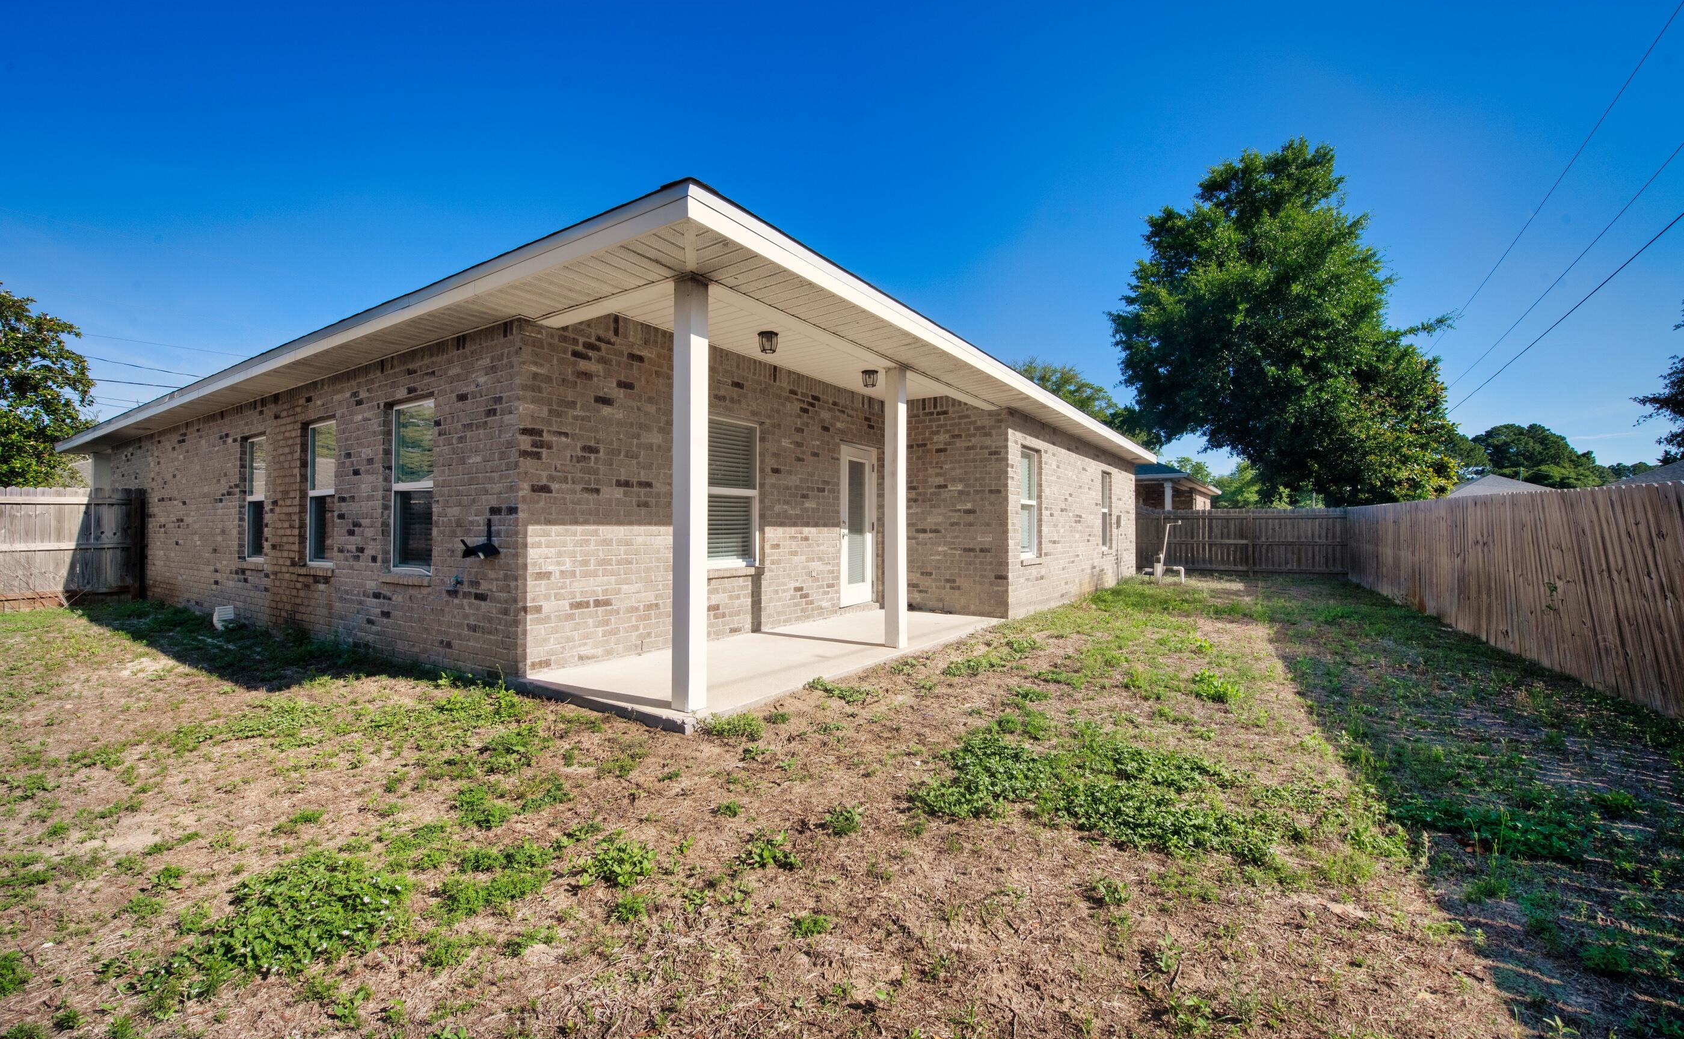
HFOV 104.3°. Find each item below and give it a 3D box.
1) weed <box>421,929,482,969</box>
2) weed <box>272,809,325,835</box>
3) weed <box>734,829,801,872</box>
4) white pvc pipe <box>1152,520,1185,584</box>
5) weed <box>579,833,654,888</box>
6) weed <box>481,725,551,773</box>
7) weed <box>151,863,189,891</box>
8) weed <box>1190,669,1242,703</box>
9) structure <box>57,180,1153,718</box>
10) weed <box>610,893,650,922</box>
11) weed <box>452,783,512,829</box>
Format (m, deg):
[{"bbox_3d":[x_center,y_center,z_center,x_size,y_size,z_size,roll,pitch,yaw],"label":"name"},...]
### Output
[{"bbox_3d":[-1.157,1.278,1.948,0.158,0.065,0.150,0,-1,-31],"label":"weed"},{"bbox_3d":[-2.281,1.269,2.749,0.177,0.059,0.142,1,-1,-40],"label":"weed"},{"bbox_3d":[-0.278,1.247,2.473,0.251,0.101,0.239,0,-1,-6],"label":"weed"},{"bbox_3d":[6.787,0.676,13.593,0.616,1.325,0.250,0,-1,27],"label":"white pvc pipe"},{"bbox_3d":[-0.802,1.230,2.355,0.258,0.142,0.245,0,-1,-19],"label":"weed"},{"bbox_3d":[-1.671,1.175,3.361,0.313,0.202,0.407,0,-1,-26],"label":"weed"},{"bbox_3d":[-2.406,1.280,2.347,0.087,0.070,0.096,-1,-1,44],"label":"weed"},{"bbox_3d":[2.787,1.244,4.881,0.348,0.221,0.400,0,-1,30],"label":"weed"},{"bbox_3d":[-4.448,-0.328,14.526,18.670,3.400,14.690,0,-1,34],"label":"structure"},{"bbox_3d":[-0.696,1.272,2.148,0.128,0.046,0.115,0,-1,-18],"label":"weed"},{"bbox_3d":[-1.523,1.216,2.777,0.233,0.129,0.256,0,-1,-29],"label":"weed"}]

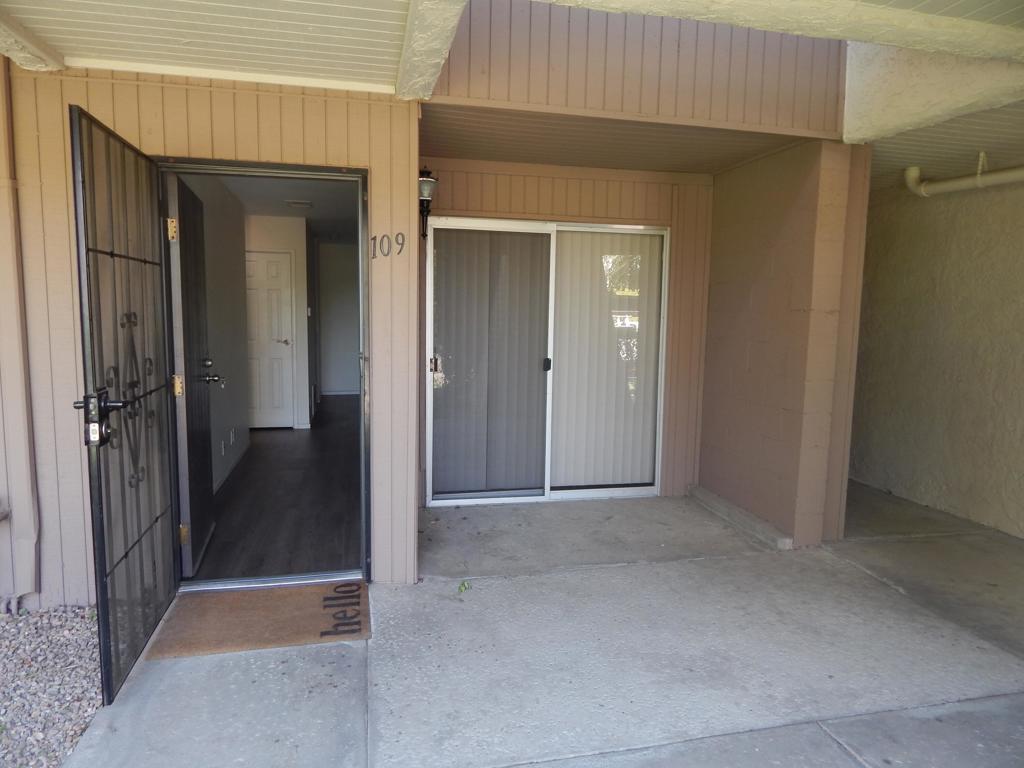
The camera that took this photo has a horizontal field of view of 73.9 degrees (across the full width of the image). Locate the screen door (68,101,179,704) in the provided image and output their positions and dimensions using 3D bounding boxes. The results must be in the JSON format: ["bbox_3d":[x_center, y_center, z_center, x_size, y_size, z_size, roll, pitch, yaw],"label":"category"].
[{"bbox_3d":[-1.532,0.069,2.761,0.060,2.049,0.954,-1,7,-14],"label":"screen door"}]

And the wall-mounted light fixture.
[{"bbox_3d":[-0.520,-1.071,4.042,0.177,0.424,0.170,0,7,-13],"label":"wall-mounted light fixture"}]

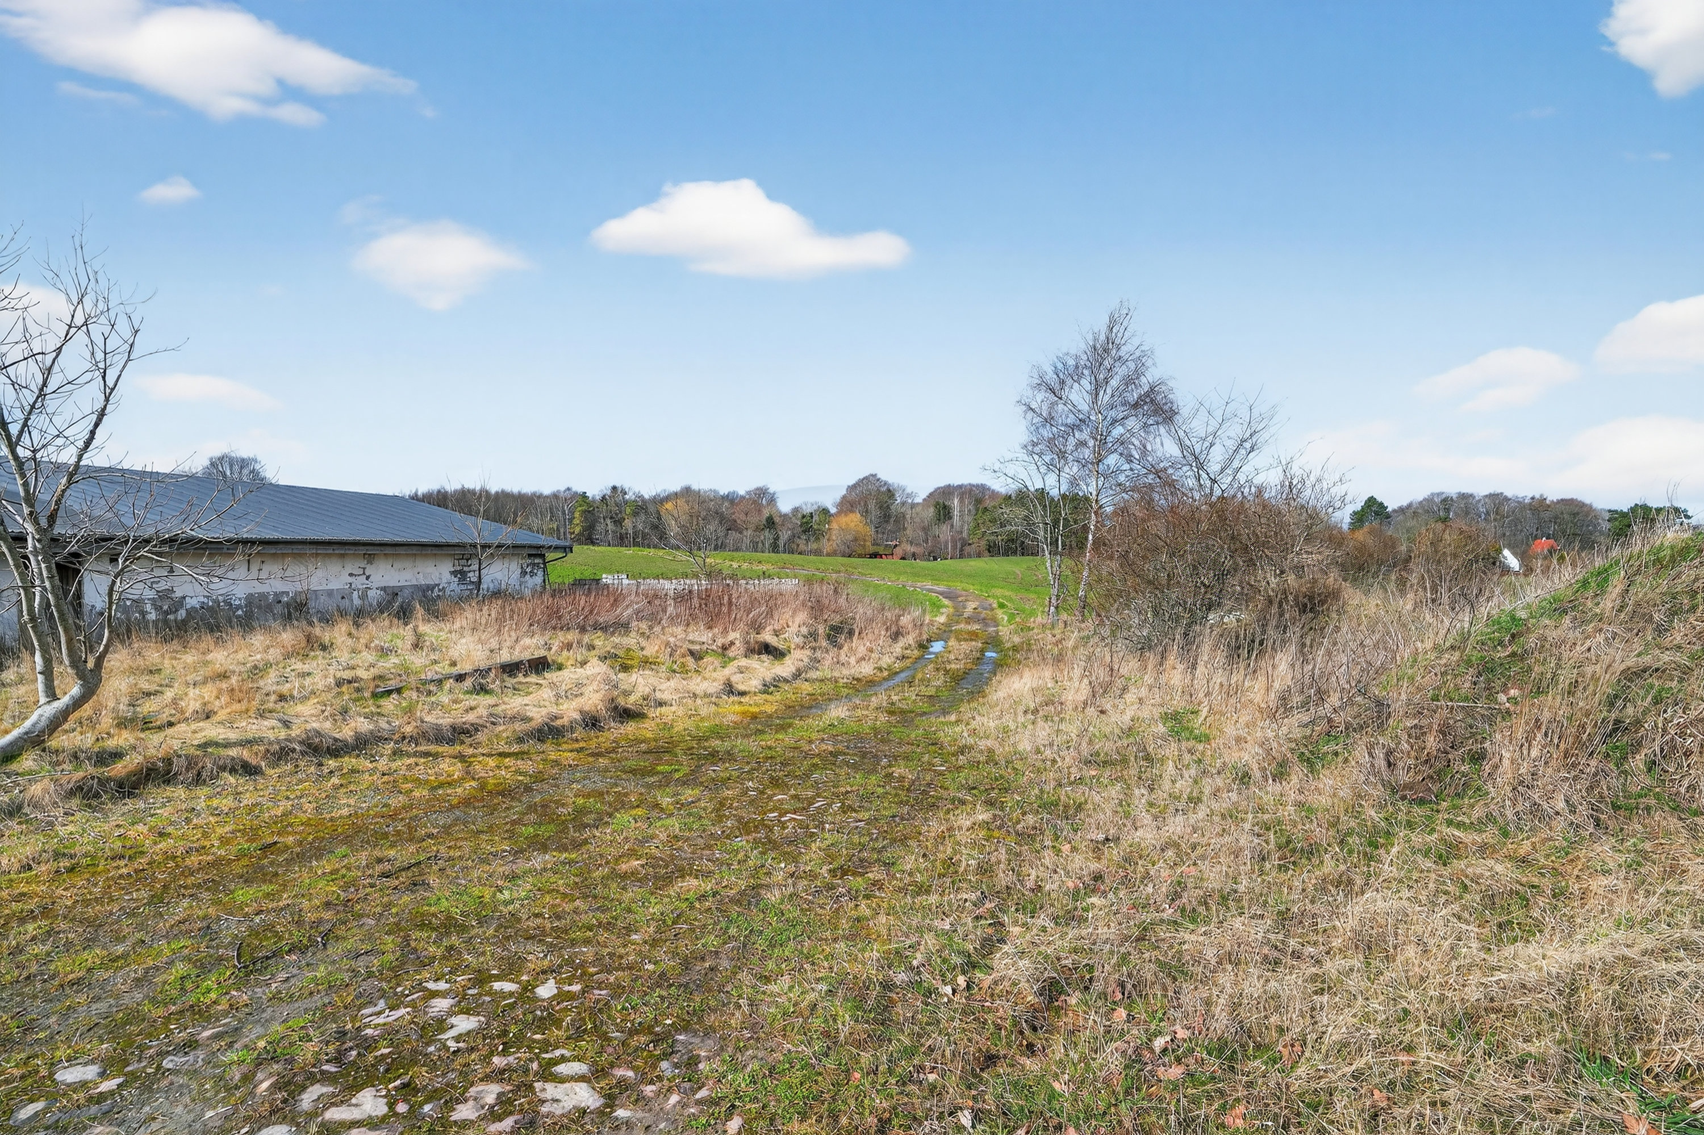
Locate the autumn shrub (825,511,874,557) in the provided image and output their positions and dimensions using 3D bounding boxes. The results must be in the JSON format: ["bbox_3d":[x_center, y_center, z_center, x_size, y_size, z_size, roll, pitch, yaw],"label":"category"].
[{"bbox_3d":[-0.429,-5.371,145.000,7.790,7.520,7.500,0,1,0],"label":"autumn shrub"}]

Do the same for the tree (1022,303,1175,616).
[{"bbox_3d":[7.671,-3.319,28.000,4.670,9.830,4.600,0,1,0],"label":"tree"}]

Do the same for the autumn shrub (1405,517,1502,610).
[{"bbox_3d":[23.427,-0.207,35.000,3.810,3.470,3.700,0,1,0],"label":"autumn shrub"}]

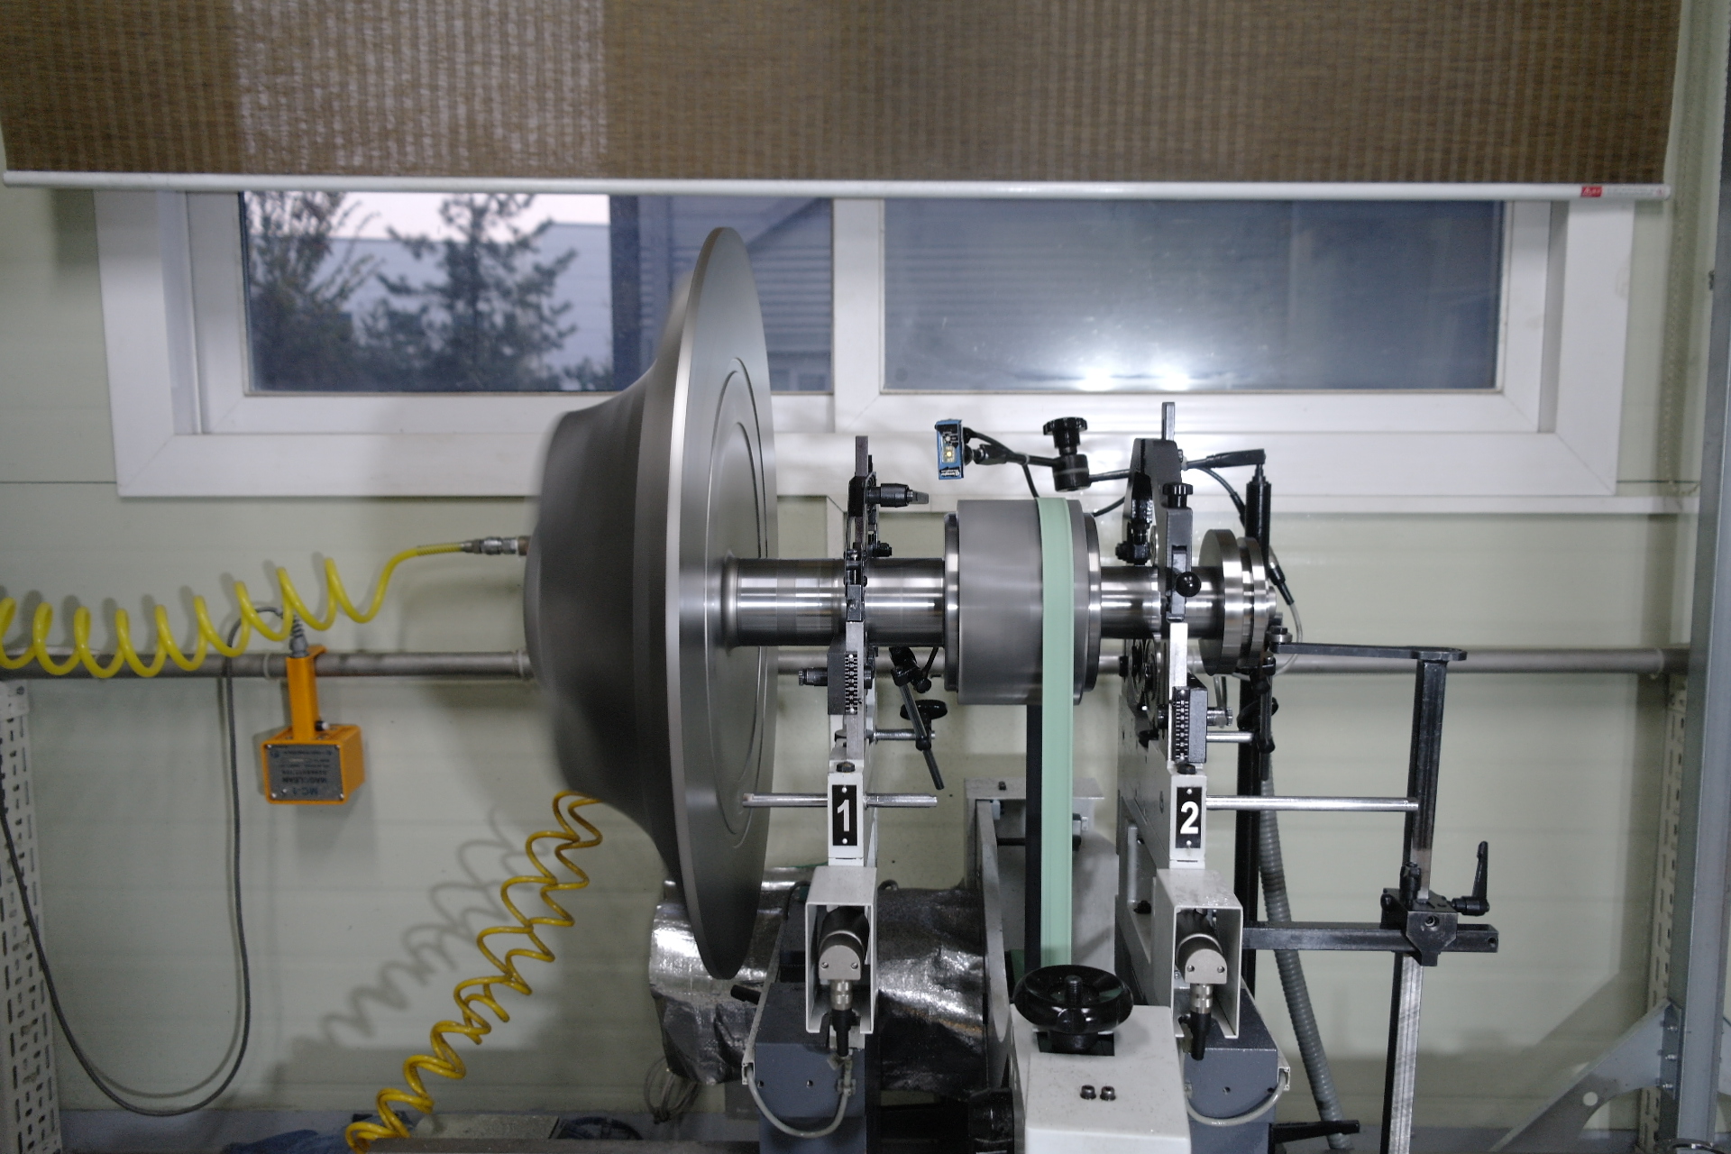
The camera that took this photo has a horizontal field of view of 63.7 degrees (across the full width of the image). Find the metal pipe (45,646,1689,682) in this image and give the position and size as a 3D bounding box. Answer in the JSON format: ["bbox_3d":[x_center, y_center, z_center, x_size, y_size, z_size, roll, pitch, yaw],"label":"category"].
[{"bbox_3d":[-0.048,0.121,1.940,2.352,0.036,0.036,0,7,2],"label":"metal pipe"}]

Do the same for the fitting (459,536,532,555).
[{"bbox_3d":[-0.508,-0.042,1.920,0.103,0.026,0.026,0,7,2],"label":"fitting"}]

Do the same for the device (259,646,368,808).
[{"bbox_3d":[-0.773,0.204,1.947,0.112,0.212,0.073,0,13,0],"label":"device"}]

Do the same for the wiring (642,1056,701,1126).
[{"bbox_3d":[-0.271,0.717,1.960,0.083,0.105,0.050,0,7,2],"label":"wiring"}]

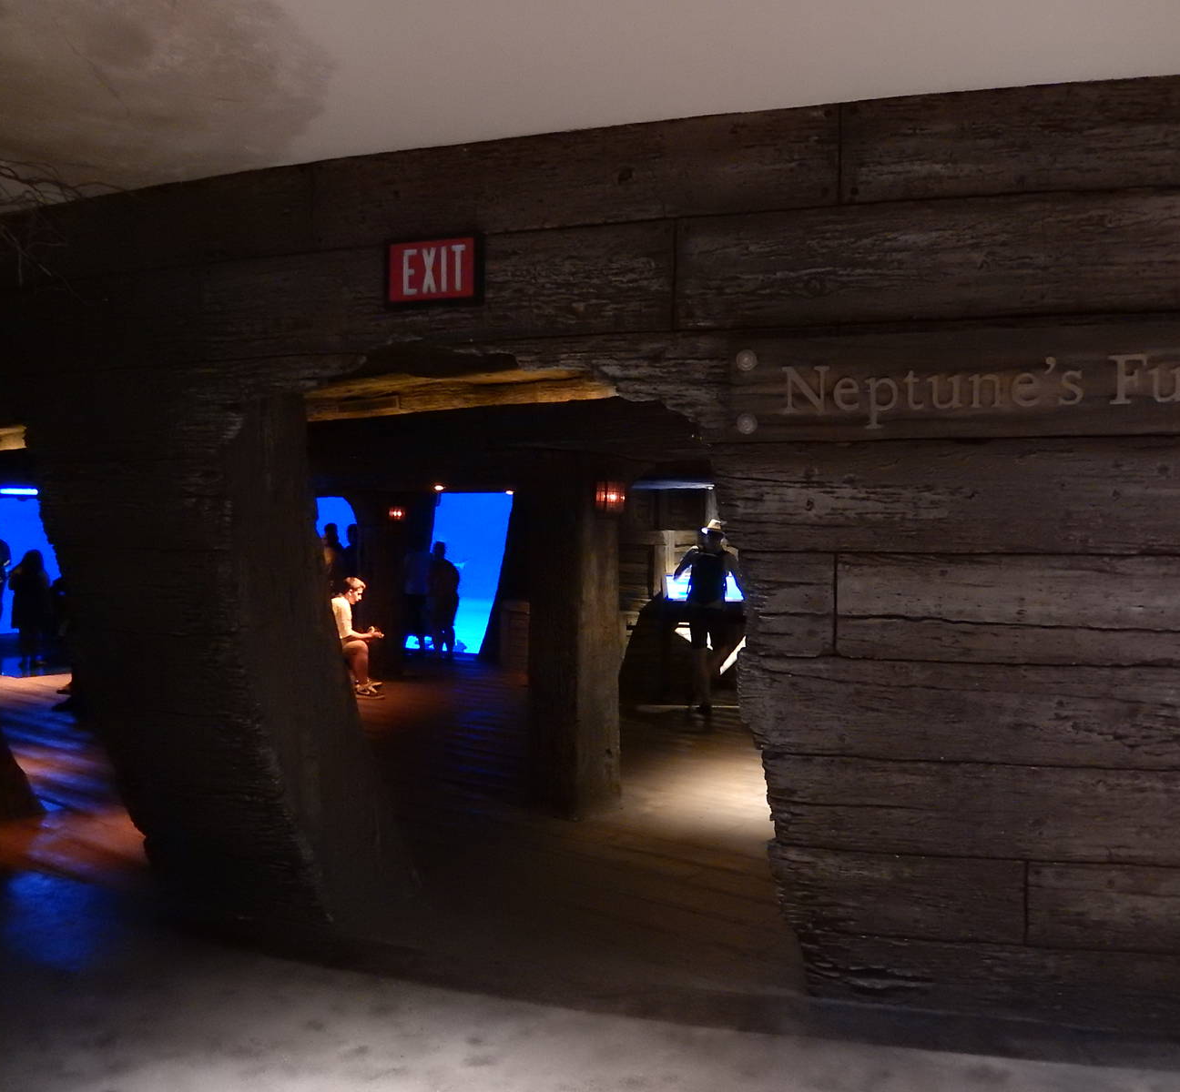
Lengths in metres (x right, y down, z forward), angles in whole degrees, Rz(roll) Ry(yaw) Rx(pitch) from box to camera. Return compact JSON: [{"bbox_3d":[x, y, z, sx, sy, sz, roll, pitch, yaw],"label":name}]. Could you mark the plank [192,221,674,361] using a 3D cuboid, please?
[{"bbox_3d":[-0.615,-0.881,3.710,1.883,0.369,0.094,0,0,18],"label":"plank"}]

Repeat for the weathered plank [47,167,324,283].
[{"bbox_3d":[-1.592,-1.226,4.049,1.312,0.319,0.079,0,0,21],"label":"weathered plank"}]

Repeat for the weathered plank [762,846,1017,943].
[{"bbox_3d":[0.991,1.114,3.431,0.792,0.267,0.075,0,4,12],"label":"weathered plank"}]

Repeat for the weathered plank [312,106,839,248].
[{"bbox_3d":[-0.104,-1.226,3.553,1.841,0.319,0.095,0,0,16],"label":"weathered plank"}]

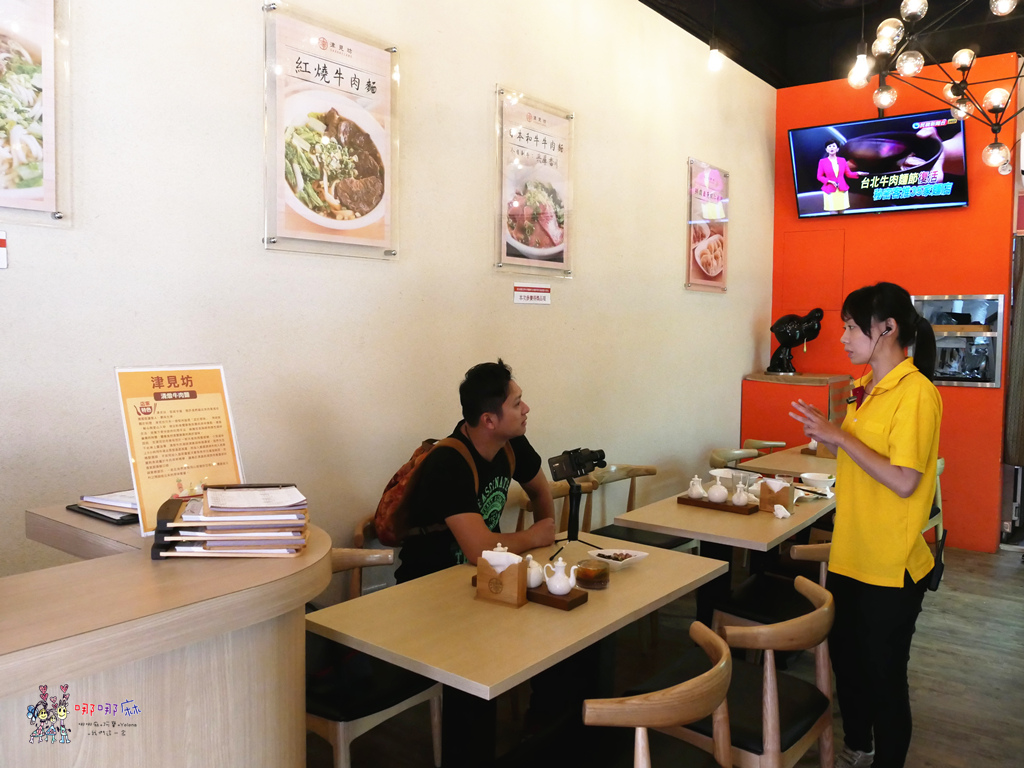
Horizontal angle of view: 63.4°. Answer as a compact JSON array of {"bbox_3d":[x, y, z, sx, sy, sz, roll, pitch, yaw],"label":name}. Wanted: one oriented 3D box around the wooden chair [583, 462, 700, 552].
[{"bbox_3d":[0.627,0.825,4.114,0.510,0.750,0.550,4,6,38],"label":"wooden chair"}]

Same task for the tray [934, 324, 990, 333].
[{"bbox_3d":[3.067,-0.381,5.709,0.370,0.043,0.270,4,5,38],"label":"tray"}]

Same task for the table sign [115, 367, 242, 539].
[{"bbox_3d":[-0.600,0.113,1.518,0.020,0.300,0.213,-18,-8,38],"label":"table sign"}]

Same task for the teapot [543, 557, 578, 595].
[{"bbox_3d":[0.134,0.525,2.281,0.096,0.094,0.070,1,5,11],"label":"teapot"}]

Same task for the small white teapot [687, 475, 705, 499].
[{"bbox_3d":[0.783,0.431,3.519,0.080,0.090,0.062,-3,5,-32],"label":"small white teapot"}]

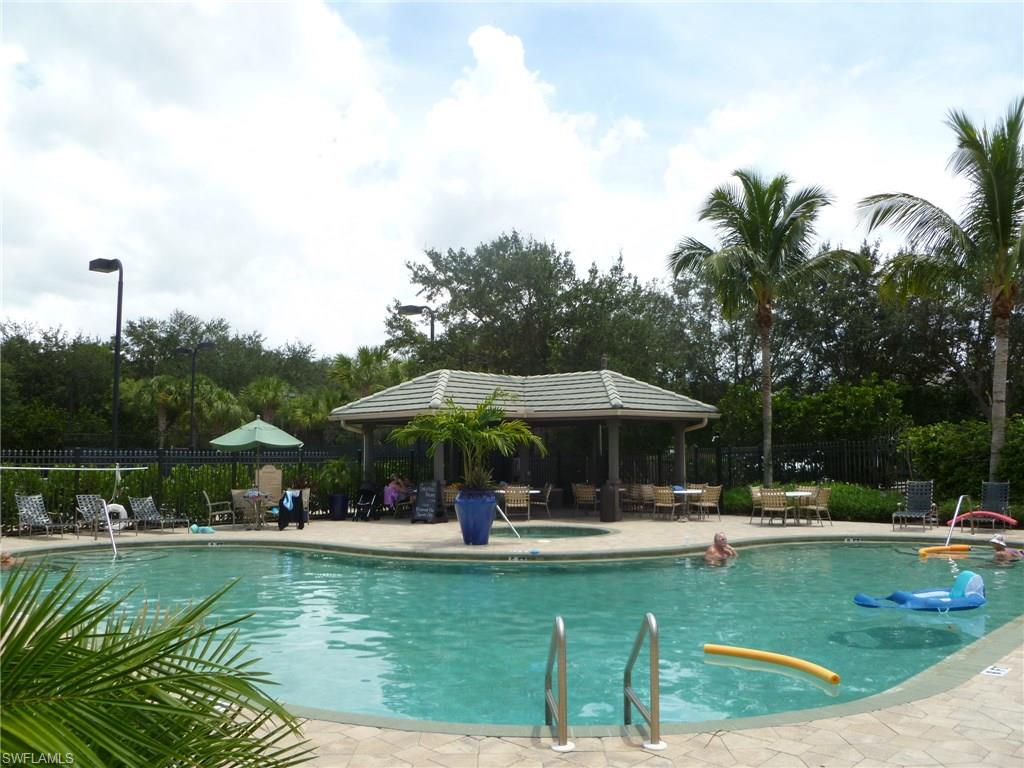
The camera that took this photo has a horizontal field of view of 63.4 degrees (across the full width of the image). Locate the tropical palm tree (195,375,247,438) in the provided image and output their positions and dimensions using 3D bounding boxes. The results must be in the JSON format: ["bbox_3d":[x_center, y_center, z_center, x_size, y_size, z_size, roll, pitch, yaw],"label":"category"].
[{"bbox_3d":[-14.410,2.226,40.951,2.800,5.210,2.800,0,-4,0],"label":"tropical palm tree"}]

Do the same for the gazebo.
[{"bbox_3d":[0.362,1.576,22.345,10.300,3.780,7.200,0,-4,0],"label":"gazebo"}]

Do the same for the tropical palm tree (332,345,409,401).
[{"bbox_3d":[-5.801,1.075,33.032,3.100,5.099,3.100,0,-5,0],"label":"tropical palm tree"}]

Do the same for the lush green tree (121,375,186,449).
[{"bbox_3d":[-17.673,2.232,40.951,3.100,5.220,3.100,0,-4,0],"label":"lush green tree"}]

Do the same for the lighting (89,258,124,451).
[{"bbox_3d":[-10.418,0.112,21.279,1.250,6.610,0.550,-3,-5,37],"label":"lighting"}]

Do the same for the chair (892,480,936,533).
[{"bbox_3d":[9.032,2.738,18.603,0.720,1.070,1.450,-3,-6,35],"label":"chair"}]

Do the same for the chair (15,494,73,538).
[{"bbox_3d":[-9.586,2.716,17.153,1.580,0.860,0.700,-4,-7,40],"label":"chair"}]

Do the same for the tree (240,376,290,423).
[{"bbox_3d":[-12.185,2.272,40.947,2.700,5.100,2.700,0,-4,0],"label":"tree"}]

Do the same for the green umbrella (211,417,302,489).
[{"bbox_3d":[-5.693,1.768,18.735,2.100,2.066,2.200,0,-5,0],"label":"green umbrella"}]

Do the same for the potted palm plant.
[{"bbox_3d":[-0.813,1.527,15.129,2.750,2.820,2.600,0,-4,0],"label":"potted palm plant"}]

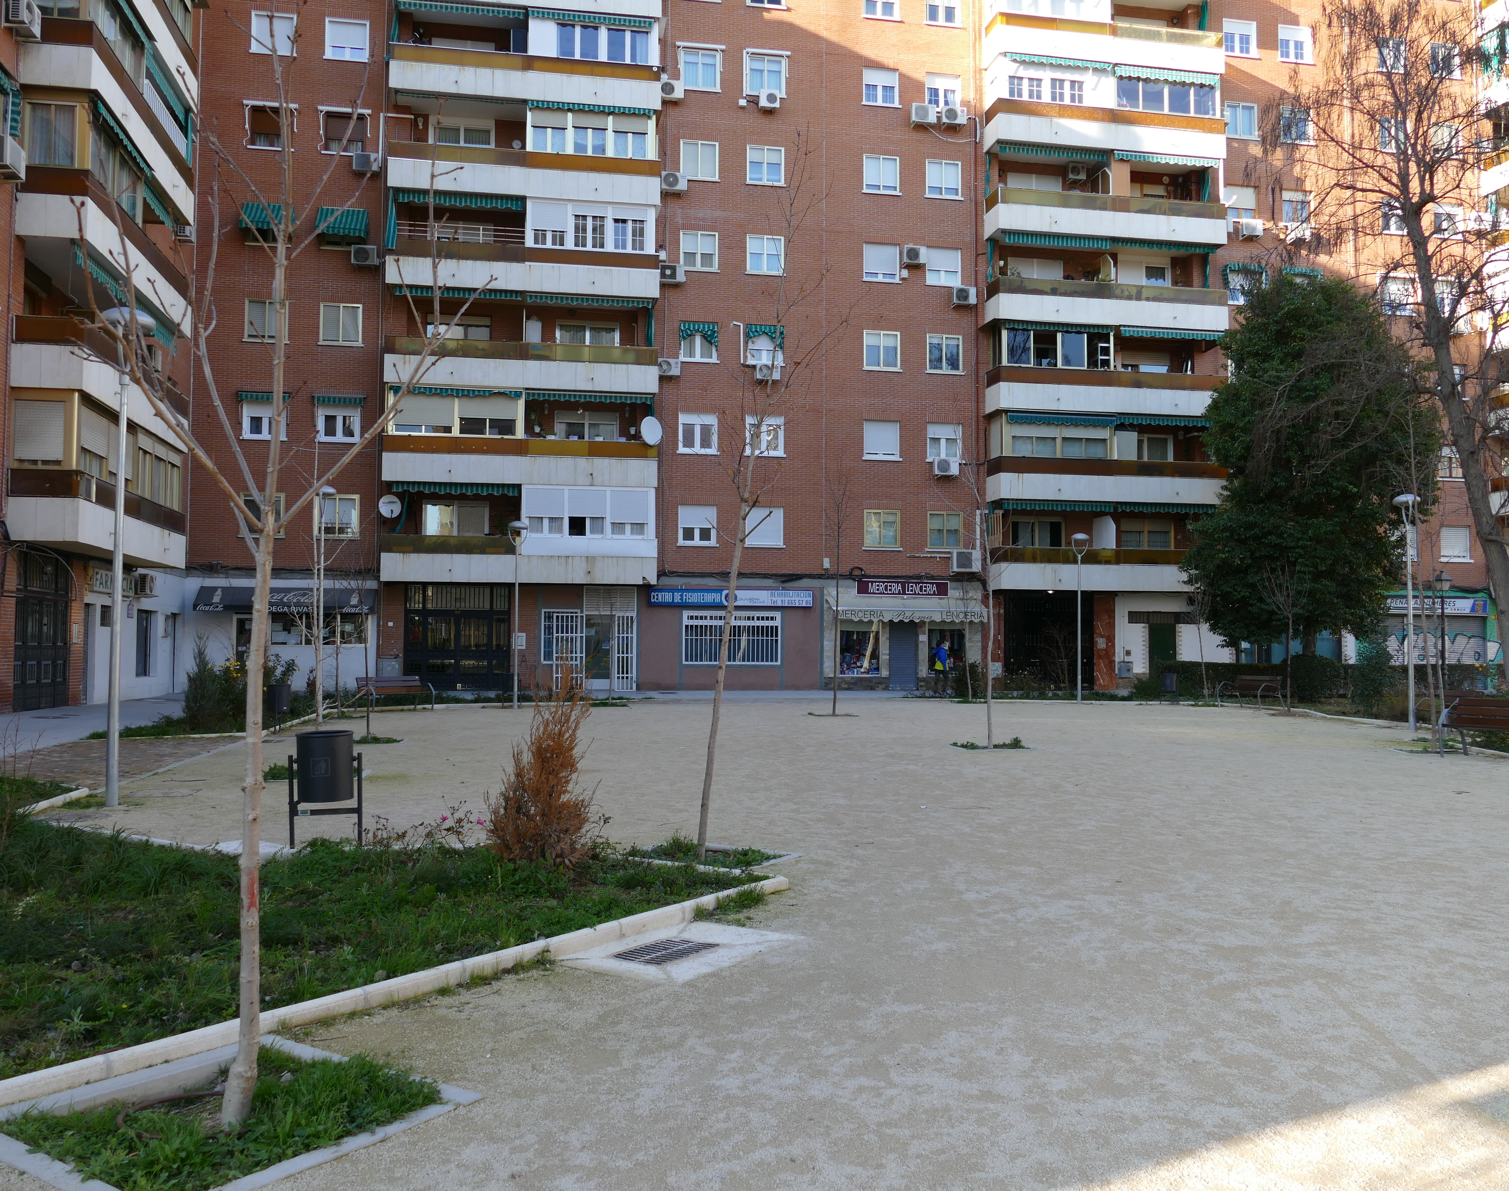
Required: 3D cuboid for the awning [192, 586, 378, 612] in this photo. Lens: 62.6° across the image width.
[{"bbox_3d":[-13.257,0.129,35.326,4.844,0.720,0.800,1,-3,-11],"label":"awning"}]

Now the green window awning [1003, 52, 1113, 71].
[{"bbox_3d":[9.736,-17.042,39.672,3.740,0.271,0.400,1,-3,-11],"label":"green window awning"}]

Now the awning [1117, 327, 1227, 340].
[{"bbox_3d":[13.628,-8.495,40.412,3.720,0.370,0.380,1,-3,-11],"label":"awning"}]

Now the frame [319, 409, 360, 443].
[{"bbox_3d":[-12.265,-5.134,36.727,1.200,1.170,0.130,1,-3,-11],"label":"frame"}]

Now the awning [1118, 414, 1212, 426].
[{"bbox_3d":[13.299,-5.600,40.127,3.515,0.309,0.350,1,-3,-11],"label":"awning"}]

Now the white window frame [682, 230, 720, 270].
[{"bbox_3d":[-1.644,-10.391,37.598,1.163,1.214,0.160,1,-3,-11],"label":"white window frame"}]

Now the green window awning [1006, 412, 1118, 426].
[{"bbox_3d":[9.516,-5.429,38.542,3.586,0.305,0.300,1,-3,-11],"label":"green window awning"}]

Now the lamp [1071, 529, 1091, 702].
[{"bbox_3d":[8.267,0.572,31.599,0.430,4.335,0.430,1,-3,-11],"label":"lamp"}]

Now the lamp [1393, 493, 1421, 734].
[{"bbox_3d":[11.722,0.291,22.203,0.480,4.250,0.480,-1,-3,28],"label":"lamp"}]

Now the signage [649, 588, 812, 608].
[{"bbox_3d":[-0.670,0.083,37.194,5.004,0.535,0.170,1,-3,-11],"label":"signage"}]

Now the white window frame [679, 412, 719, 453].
[{"bbox_3d":[-1.701,-4.955,38.124,1.225,1.256,0.130,1,-3,-11],"label":"white window frame"}]

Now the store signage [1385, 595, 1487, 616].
[{"bbox_3d":[23.673,0.398,43.111,4.150,0.640,0.150,1,-3,-11],"label":"store signage"}]

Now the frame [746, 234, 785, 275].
[{"bbox_3d":[0.348,-10.690,38.914,1.205,1.210,0.140,1,-3,-11],"label":"frame"}]

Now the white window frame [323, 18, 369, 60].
[{"bbox_3d":[-11.783,-16.052,35.940,1.232,1.210,0.160,1,-3,-11],"label":"white window frame"}]

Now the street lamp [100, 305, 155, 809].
[{"bbox_3d":[-5.905,-0.375,11.528,0.480,4.650,0.480,1,-3,-11],"label":"street lamp"}]

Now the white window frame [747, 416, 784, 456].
[{"bbox_3d":[0.348,-4.930,38.508,1.236,1.244,0.130,1,-3,-11],"label":"white window frame"}]

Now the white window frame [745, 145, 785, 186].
[{"bbox_3d":[0.349,-13.516,39.035,1.208,1.238,0.140,1,-3,-11],"label":"white window frame"}]

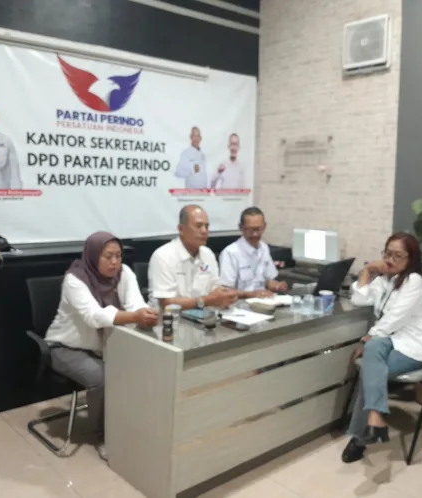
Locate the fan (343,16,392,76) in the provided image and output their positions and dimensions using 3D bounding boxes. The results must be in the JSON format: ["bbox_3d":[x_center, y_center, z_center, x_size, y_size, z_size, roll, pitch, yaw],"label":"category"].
[{"bbox_3d":[1.296,-1.691,4.143,0.380,0.400,0.110,6,8,42],"label":"fan"}]

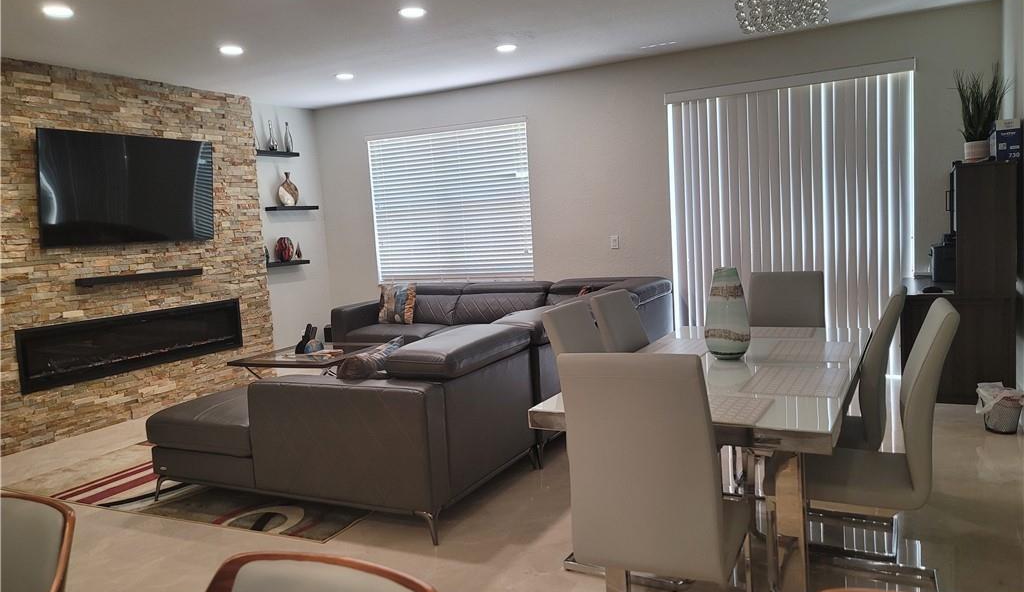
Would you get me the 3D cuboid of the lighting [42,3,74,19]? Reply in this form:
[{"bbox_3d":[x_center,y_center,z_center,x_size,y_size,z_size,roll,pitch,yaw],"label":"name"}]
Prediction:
[{"bbox_3d":[-2.524,-1.593,4.119,0.168,0.030,0.168,0,6,29],"label":"lighting"}]

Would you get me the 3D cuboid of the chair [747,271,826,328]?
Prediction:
[{"bbox_3d":[1.509,0.390,4.101,0.455,1.009,0.574,0,6,29],"label":"chair"}]

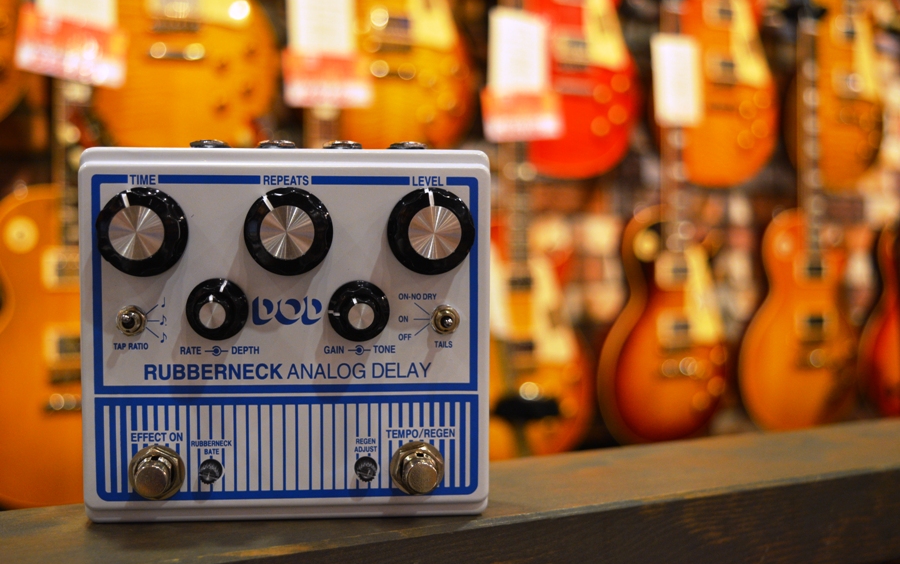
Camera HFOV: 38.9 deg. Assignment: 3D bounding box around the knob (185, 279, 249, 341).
[{"bbox_3d":[-0.072,0.009,0.391,0.019,0.019,0.021,12,2,-7],"label":"knob"}]

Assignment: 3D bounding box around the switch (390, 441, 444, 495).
[{"bbox_3d":[-0.010,0.060,0.403,0.017,0.017,0.015,0,3,-6],"label":"switch"}]

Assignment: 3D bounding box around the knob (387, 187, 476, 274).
[{"bbox_3d":[-0.005,-0.014,0.367,0.026,0.026,0.015,-6,3,-5],"label":"knob"}]

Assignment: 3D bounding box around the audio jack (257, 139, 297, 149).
[{"bbox_3d":[-0.058,-0.046,0.425,0.013,0.005,0.013,0,3,-6],"label":"audio jack"}]

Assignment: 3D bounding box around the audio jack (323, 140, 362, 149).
[{"bbox_3d":[-0.034,-0.042,0.398,0.013,0.004,0.013,0,3,-6],"label":"audio jack"}]

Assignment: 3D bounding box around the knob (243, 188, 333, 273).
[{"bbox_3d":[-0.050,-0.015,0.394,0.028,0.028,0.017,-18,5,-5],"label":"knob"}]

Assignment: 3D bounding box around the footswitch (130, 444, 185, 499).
[{"bbox_3d":[-0.092,0.060,0.395,0.018,0.018,0.015,0,3,-6],"label":"footswitch"}]

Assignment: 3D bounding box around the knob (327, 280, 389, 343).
[{"bbox_3d":[-0.026,0.009,0.364,0.018,0.018,0.018,3,3,-6],"label":"knob"}]

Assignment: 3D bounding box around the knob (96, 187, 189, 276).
[{"bbox_3d":[-0.087,-0.014,0.358,0.026,0.026,0.015,-18,4,-5],"label":"knob"}]

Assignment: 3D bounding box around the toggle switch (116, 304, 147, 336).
[{"bbox_3d":[-0.099,0.012,0.393,0.010,0.010,0.012,0,3,-6],"label":"toggle switch"}]

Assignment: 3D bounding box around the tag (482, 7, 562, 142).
[{"bbox_3d":[0.125,-0.358,2.200,0.150,0.227,0.012,-1,2,-34],"label":"tag"}]

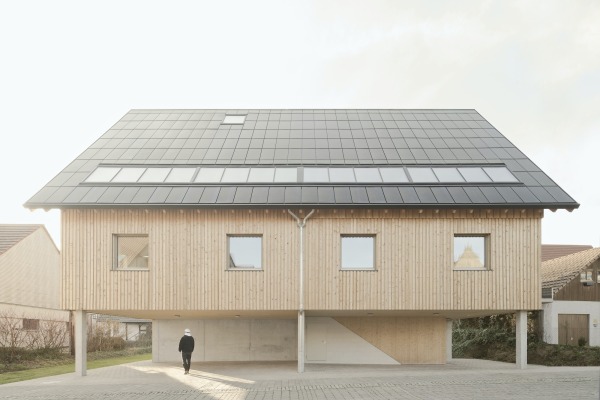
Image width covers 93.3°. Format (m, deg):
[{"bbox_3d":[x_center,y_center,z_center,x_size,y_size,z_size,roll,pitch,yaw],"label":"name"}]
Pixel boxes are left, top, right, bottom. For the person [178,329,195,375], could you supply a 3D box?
[{"bbox_3d":[-4.380,5.870,10.950,0.590,1.760,0.440,0,0,-9],"label":"person"}]

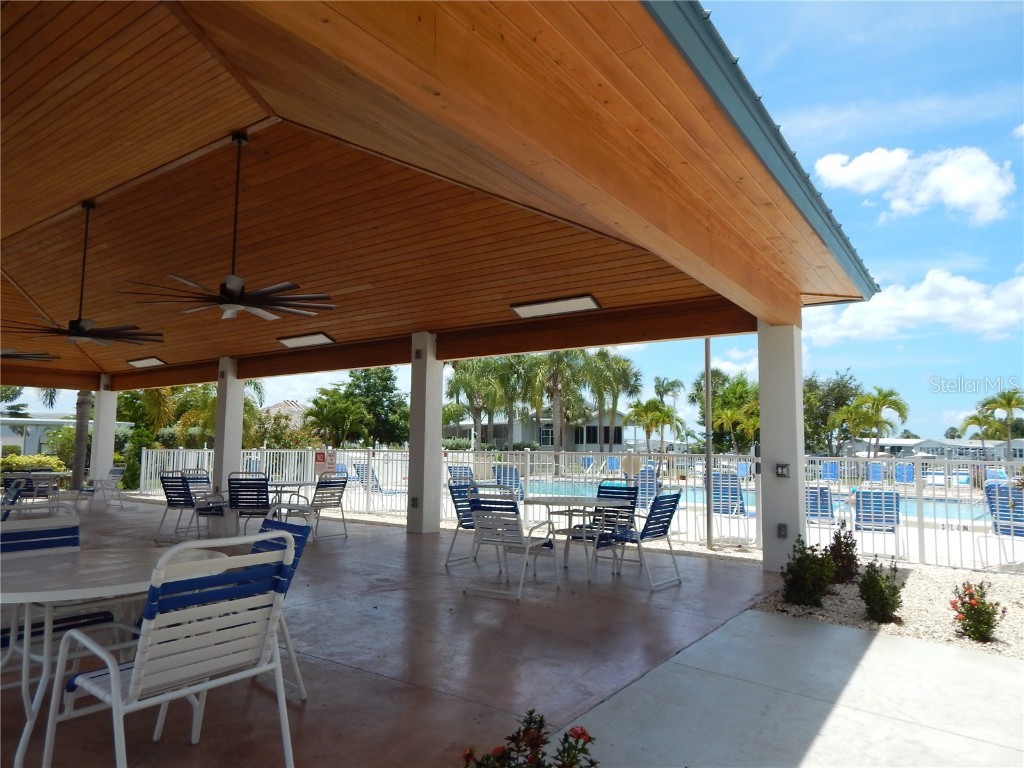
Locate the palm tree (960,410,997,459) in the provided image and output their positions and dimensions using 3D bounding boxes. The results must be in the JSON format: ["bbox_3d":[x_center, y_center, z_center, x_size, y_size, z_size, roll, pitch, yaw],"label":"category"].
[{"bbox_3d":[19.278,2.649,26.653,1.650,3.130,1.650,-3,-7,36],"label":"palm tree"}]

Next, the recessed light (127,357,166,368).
[{"bbox_3d":[-8.137,-0.465,14.503,1.240,0.050,0.330,-3,-27,35],"label":"recessed light"}]

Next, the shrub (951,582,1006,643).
[{"bbox_3d":[3.299,1.592,4.589,0.352,0.403,0.352,-3,-7,35],"label":"shrub"}]

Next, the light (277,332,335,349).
[{"bbox_3d":[-3.596,-0.748,11.361,1.240,0.050,0.330,-3,-27,35],"label":"light"}]

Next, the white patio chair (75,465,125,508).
[{"bbox_3d":[-8.048,1.975,12.722,0.580,0.900,0.660,-3,-6,35],"label":"white patio chair"}]

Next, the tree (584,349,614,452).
[{"bbox_3d":[4.862,1.441,35.700,2.000,6.956,2.000,0,-6,8],"label":"tree"}]

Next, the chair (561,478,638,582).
[{"bbox_3d":[1.011,1.506,7.076,0.593,0.941,0.714,-4,-7,36],"label":"chair"}]

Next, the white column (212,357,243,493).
[{"bbox_3d":[-5.621,0.989,12.906,0.361,2.987,0.361,-3,-7,34],"label":"white column"}]

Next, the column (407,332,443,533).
[{"bbox_3d":[-1.322,0.730,9.929,0.346,2.984,0.346,-3,-7,35],"label":"column"}]

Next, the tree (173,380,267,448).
[{"bbox_3d":[-9.447,1.380,20.834,3.000,3.647,3.000,3,-6,-24],"label":"tree"}]

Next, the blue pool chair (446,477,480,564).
[{"bbox_3d":[-0.257,1.497,7.016,0.691,0.922,0.576,-2,-6,26],"label":"blue pool chair"}]

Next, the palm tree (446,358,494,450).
[{"bbox_3d":[-2.018,1.546,33.921,2.600,6.011,2.600,0,-6,0],"label":"palm tree"}]

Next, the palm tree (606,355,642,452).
[{"bbox_3d":[6.363,1.618,37.454,2.400,6.693,2.400,0,-6,0],"label":"palm tree"}]

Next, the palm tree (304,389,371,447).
[{"bbox_3d":[-6.846,1.899,25.343,2.600,3.459,2.600,2,-5,-15],"label":"palm tree"}]

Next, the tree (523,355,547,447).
[{"bbox_3d":[1.405,1.636,38.962,1.900,6.867,1.900,0,-6,0],"label":"tree"}]

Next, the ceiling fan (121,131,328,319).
[{"bbox_3d":[-2.798,-1.654,6.569,1.971,1.869,1.971,-3,-7,35],"label":"ceiling fan"}]

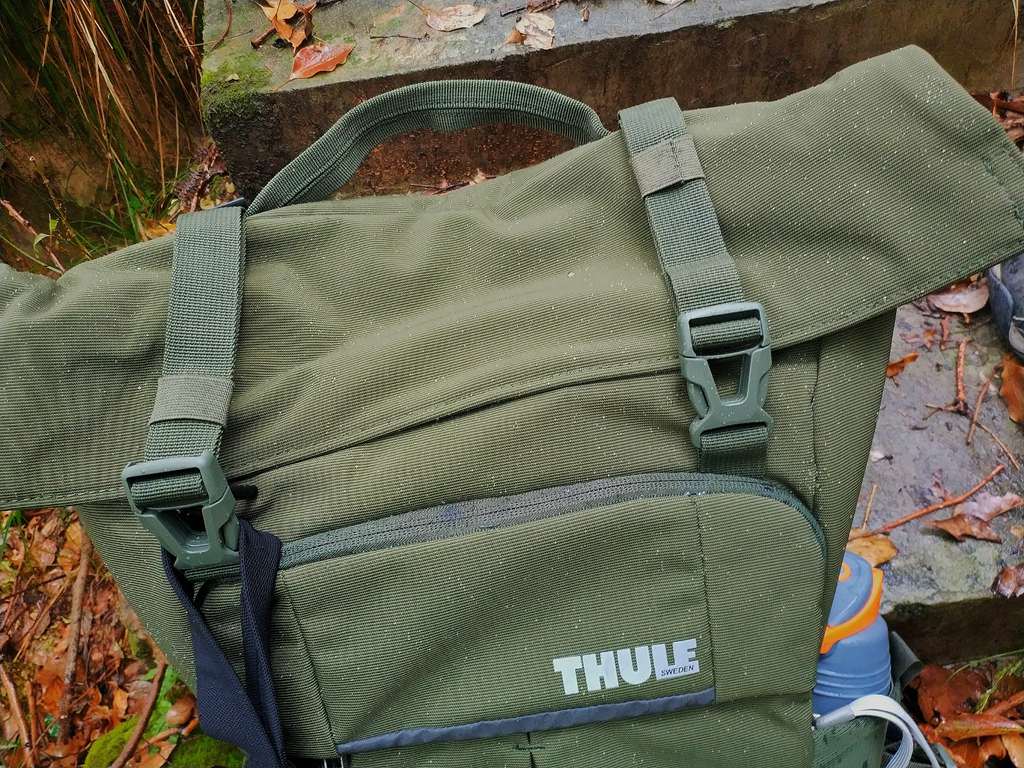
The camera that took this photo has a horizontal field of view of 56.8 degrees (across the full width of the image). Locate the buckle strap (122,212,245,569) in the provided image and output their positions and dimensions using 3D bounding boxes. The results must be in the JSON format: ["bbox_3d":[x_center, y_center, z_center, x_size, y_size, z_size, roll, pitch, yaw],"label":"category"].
[{"bbox_3d":[-0.126,0.000,0.369,0.044,0.032,0.145,2,82,0],"label":"buckle strap"}]

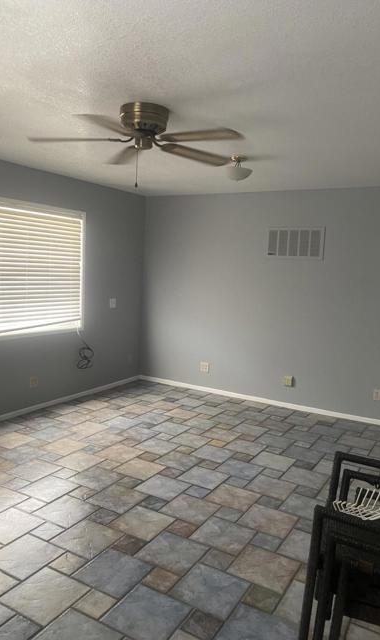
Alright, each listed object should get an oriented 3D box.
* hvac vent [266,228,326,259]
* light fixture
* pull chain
[{"bbox_3d":[1.156,-0.847,5.312,0.660,0.356,0.020,6,7,30],"label":"hvac vent"},{"bbox_3d":[0.391,-1.199,3.825,0.209,0.189,0.209,3,6,0],"label":"light fixture"},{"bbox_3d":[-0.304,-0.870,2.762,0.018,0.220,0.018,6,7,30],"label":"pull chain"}]

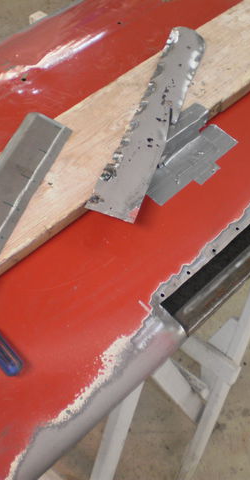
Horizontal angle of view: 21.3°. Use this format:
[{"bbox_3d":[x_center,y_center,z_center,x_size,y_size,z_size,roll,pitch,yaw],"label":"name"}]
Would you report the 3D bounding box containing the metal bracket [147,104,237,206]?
[{"bbox_3d":[0.087,-0.127,0.976,0.098,0.032,0.176,39,62,22],"label":"metal bracket"}]

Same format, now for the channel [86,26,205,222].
[{"bbox_3d":[0.039,-0.176,0.979,0.063,0.027,0.387,19,56,5],"label":"channel"}]

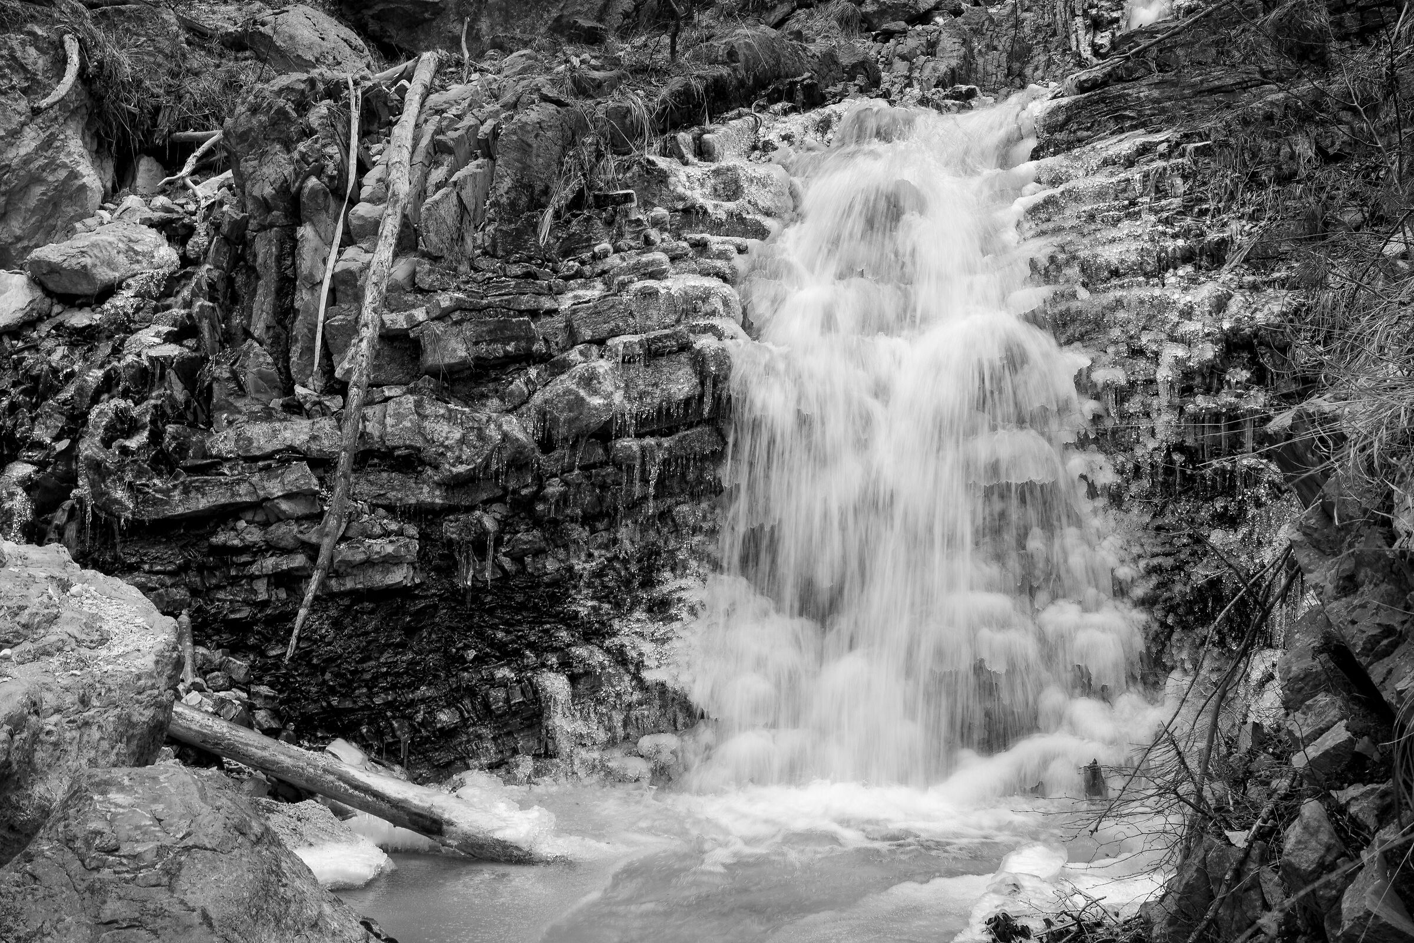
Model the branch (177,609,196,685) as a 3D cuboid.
[{"bbox_3d":[-2.767,0.935,9.400,0.085,0.400,0.080,-5,-2,0],"label":"branch"}]

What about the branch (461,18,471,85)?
[{"bbox_3d":[-1.662,-2.907,12.200,0.068,0.455,0.070,0,-2,0],"label":"branch"}]

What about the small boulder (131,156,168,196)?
[{"bbox_3d":[-3.879,-2.061,12.300,0.250,0.270,0.210,0,-2,0],"label":"small boulder"}]

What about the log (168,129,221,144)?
[{"bbox_3d":[-3.648,-2.406,12.700,0.450,0.090,0.100,0,-2,9],"label":"log"}]

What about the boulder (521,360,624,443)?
[{"bbox_3d":[-0.808,-0.421,10.600,0.580,0.480,0.450,0,-2,-6],"label":"boulder"}]

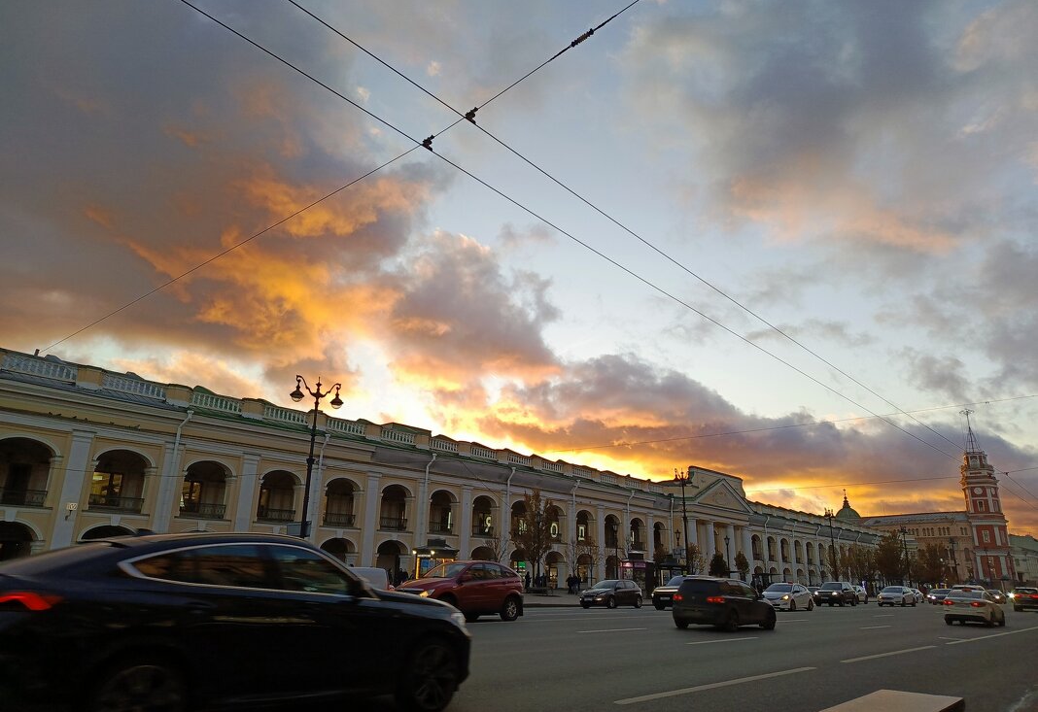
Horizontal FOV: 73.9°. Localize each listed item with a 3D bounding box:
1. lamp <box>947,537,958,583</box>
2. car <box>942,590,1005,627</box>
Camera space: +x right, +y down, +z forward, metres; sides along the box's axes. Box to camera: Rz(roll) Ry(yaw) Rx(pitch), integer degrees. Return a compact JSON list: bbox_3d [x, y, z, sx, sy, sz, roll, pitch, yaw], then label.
[{"bbox_3d":[72.201,34.959,113.400,0.620,9.750,2.600,-15,-24,40],"label":"lamp"},{"bbox_3d":[20.081,11.134,30.445,1.786,1.443,4.550,-14,-24,39],"label":"car"}]

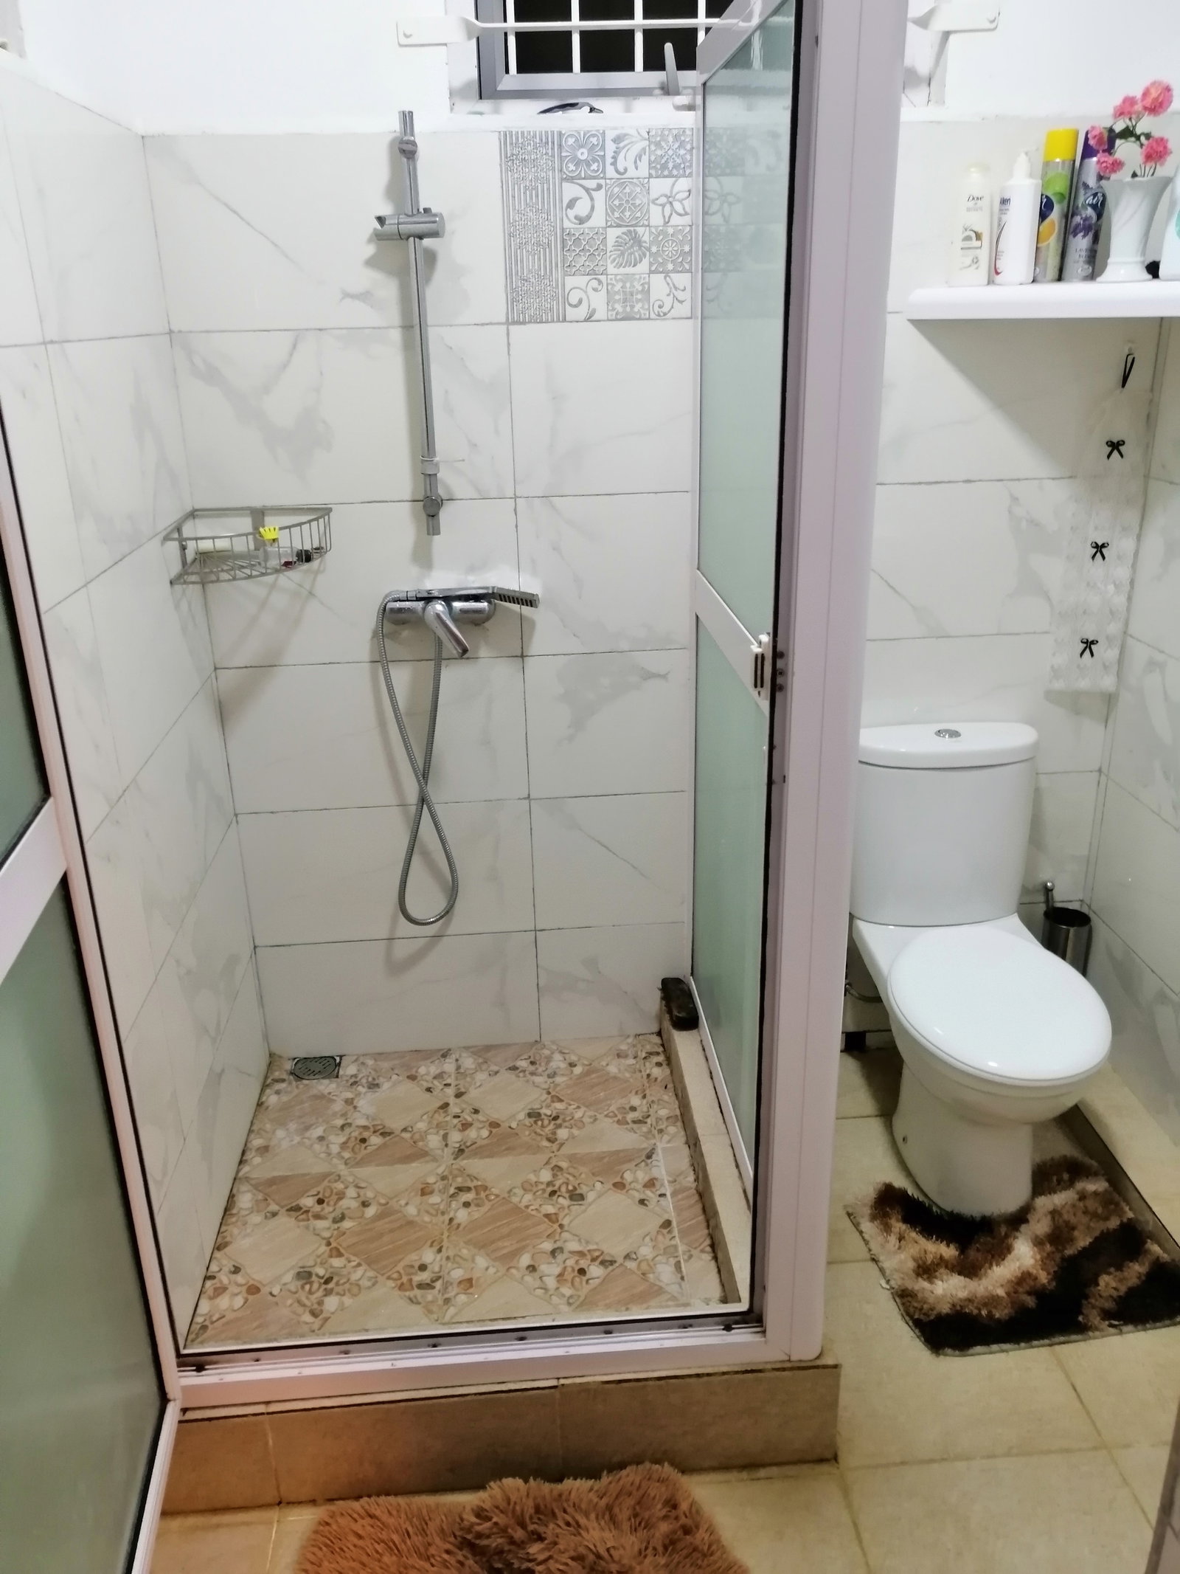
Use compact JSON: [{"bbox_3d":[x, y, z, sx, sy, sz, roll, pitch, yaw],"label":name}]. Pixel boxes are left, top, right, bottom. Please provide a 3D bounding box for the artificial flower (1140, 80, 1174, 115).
[{"bbox_3d":[0.925,-1.124,1.928,0.051,0.054,0.050,8,24,22],"label":"artificial flower"}]

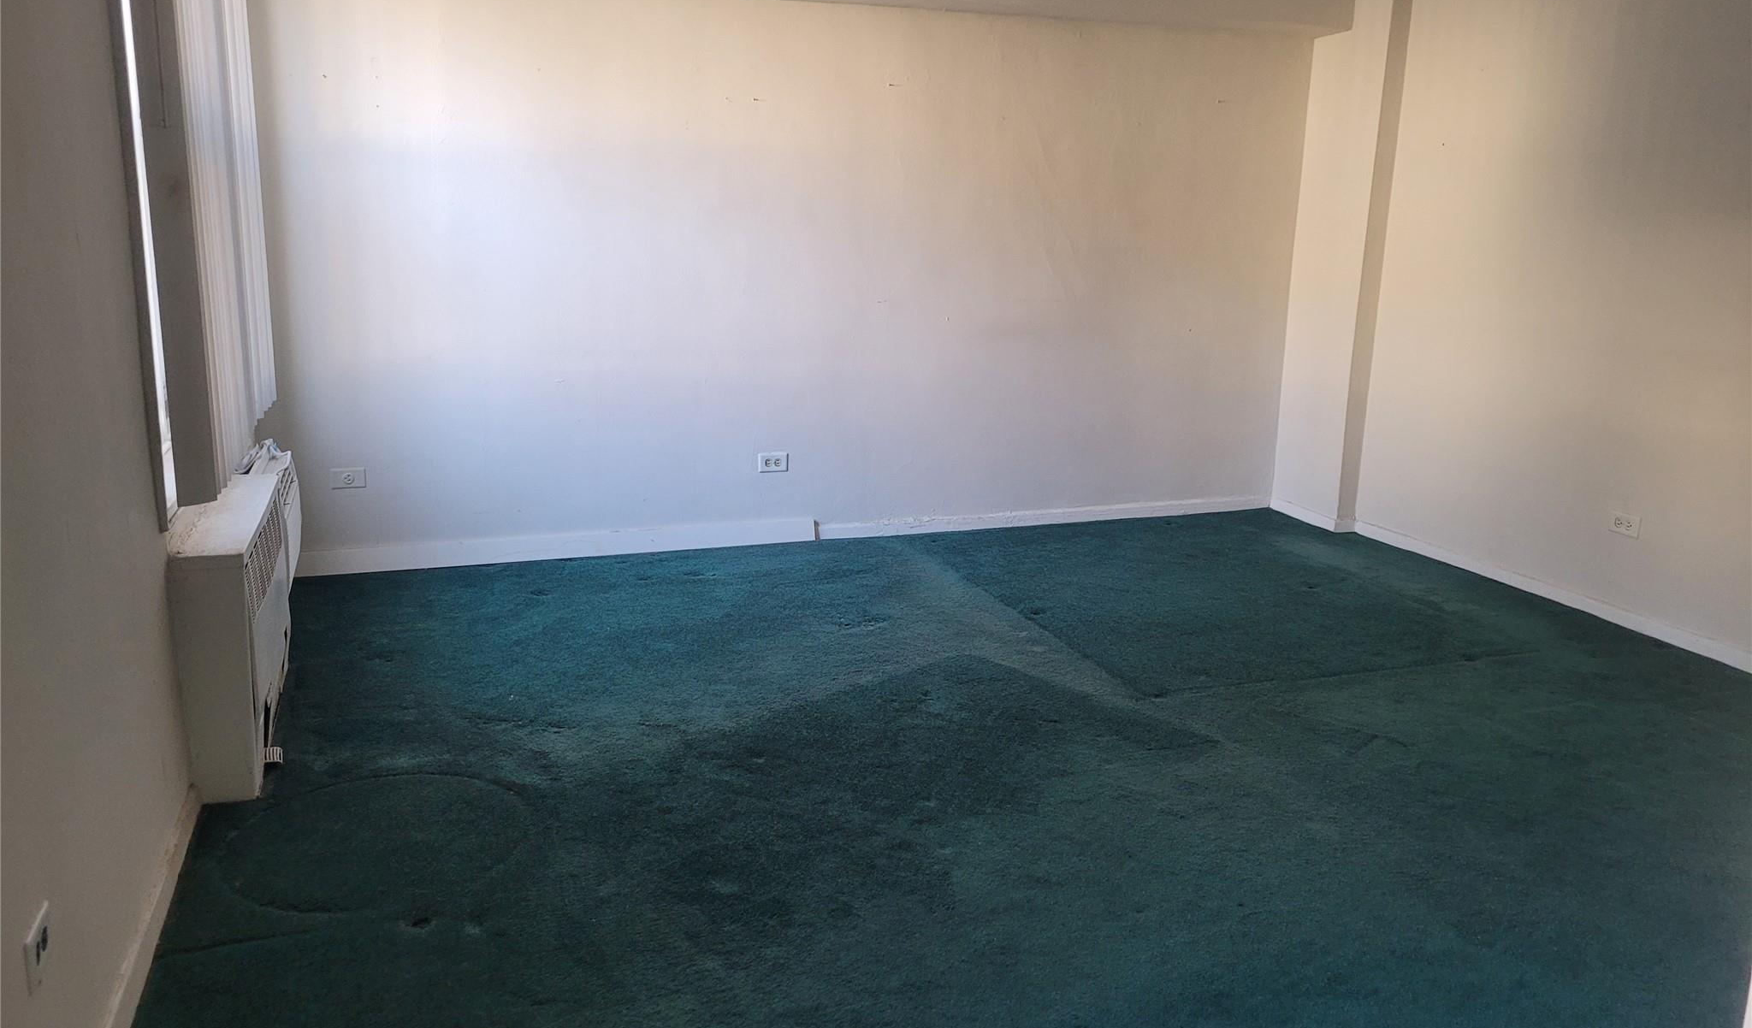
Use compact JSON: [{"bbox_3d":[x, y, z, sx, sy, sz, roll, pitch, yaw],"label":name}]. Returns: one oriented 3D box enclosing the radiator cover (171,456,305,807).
[{"bbox_3d":[-1.602,0.238,3.369,0.164,0.594,1.126,-3,14,-19],"label":"radiator cover"}]

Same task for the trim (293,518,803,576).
[{"bbox_3d":[-1.186,0.127,4.987,1.993,0.085,0.018,-4,14,-20],"label":"trim"}]

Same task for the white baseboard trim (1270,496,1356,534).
[{"bbox_3d":[1.950,-0.003,5.902,0.098,0.059,0.482,-3,14,-19],"label":"white baseboard trim"}]

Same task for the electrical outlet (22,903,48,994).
[{"bbox_3d":[-1.105,0.570,1.738,0.007,0.071,0.114,-3,14,-19],"label":"electrical outlet"}]

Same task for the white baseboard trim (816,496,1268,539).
[{"bbox_3d":[0.794,0.009,5.731,2.199,0.062,0.018,-4,14,-21],"label":"white baseboard trim"}]

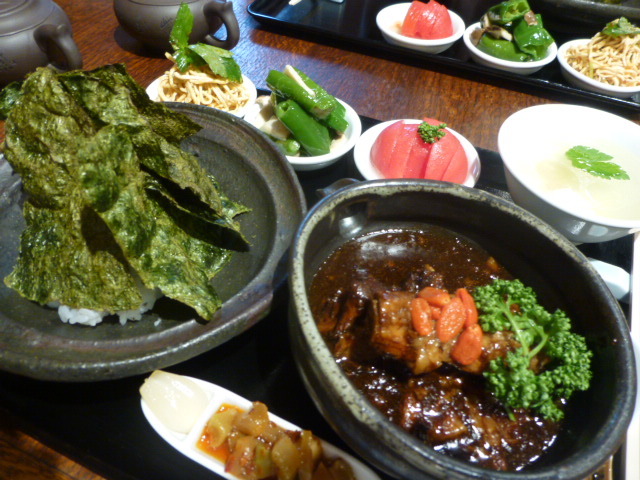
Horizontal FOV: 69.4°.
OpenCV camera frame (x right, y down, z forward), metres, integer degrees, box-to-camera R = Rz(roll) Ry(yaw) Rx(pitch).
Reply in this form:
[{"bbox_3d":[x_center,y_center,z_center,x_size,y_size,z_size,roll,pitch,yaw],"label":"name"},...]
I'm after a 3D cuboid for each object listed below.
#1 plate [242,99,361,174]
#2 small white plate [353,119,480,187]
[{"bbox_3d":[-0.014,-0.081,0.368,0.092,0.027,0.092,2,50,-2],"label":"plate"},{"bbox_3d":[0.071,-0.052,0.349,0.092,0.027,0.092,2,50,-2],"label":"small white plate"}]

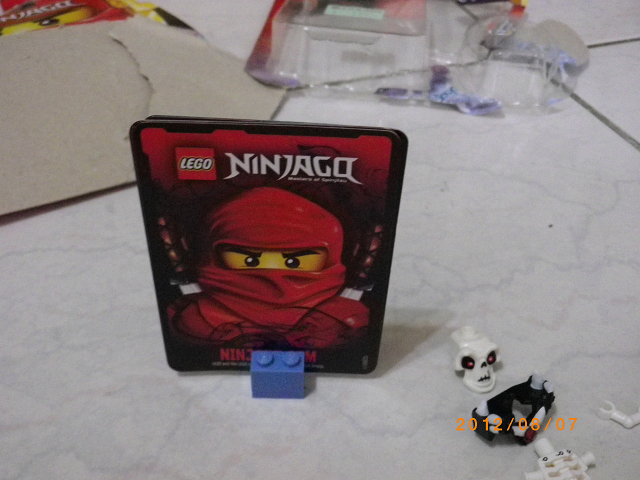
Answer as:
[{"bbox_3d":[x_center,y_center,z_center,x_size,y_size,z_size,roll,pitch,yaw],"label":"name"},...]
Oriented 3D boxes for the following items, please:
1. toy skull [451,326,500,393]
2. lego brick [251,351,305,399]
[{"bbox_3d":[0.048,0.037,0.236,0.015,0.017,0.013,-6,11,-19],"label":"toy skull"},{"bbox_3d":[-0.013,0.041,0.231,0.016,0.013,0.008,1,40,-1],"label":"lego brick"}]

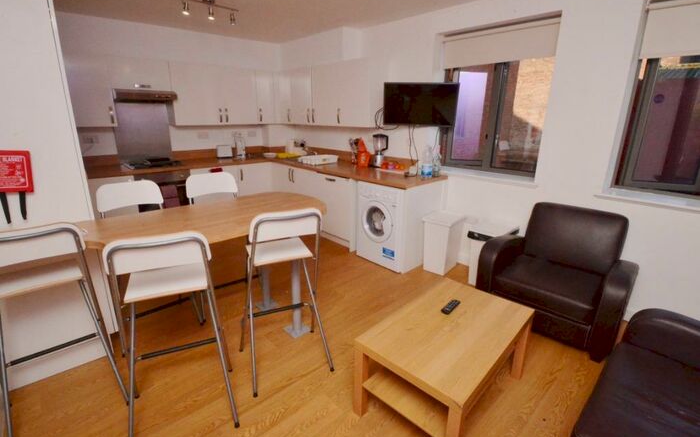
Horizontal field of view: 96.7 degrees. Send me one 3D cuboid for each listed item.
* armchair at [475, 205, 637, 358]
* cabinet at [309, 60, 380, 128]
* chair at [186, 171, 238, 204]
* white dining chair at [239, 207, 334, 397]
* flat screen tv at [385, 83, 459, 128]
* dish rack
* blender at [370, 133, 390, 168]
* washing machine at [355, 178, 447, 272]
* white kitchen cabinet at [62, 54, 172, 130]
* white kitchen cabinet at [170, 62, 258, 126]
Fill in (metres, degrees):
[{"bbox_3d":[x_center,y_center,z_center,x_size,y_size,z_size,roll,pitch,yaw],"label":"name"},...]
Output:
[{"bbox_3d":[1.590,0.376,2.427,0.880,0.850,0.700,17,24,42],"label":"armchair"},{"bbox_3d":[-0.008,-1.473,3.726,0.340,0.720,1.050,-14,23,-39],"label":"cabinet"},{"bbox_3d":[-0.993,0.197,2.439,0.480,1.020,0.480,-12,21,-35],"label":"chair"},{"bbox_3d":[-0.388,0.404,1.802,0.480,1.020,0.480,-7,19,-24],"label":"white dining chair"},{"bbox_3d":[0.696,-1.128,3.093,0.730,0.410,0.060,1,17,1],"label":"flat screen tv"},{"bbox_3d":[-0.437,-0.817,4.279,0.380,0.120,0.430,17,24,42],"label":"dish rack"},{"bbox_3d":[0.344,-0.778,3.633,0.170,0.390,0.160,5,18,14],"label":"blender"},{"bbox_3d":[0.508,0.019,3.349,0.580,0.840,0.600,-14,23,-39],"label":"washing machine"},{"bbox_3d":[-2.669,-1.447,3.610,0.330,0.720,1.030,17,24,42],"label":"white kitchen cabinet"},{"bbox_3d":[-1.859,-1.630,4.185,1.060,0.720,0.340,-14,23,-39],"label":"white kitchen cabinet"}]

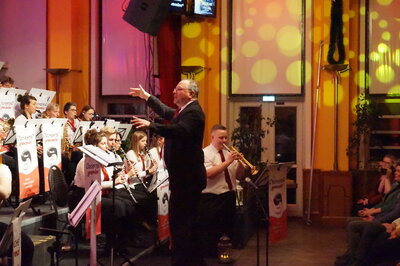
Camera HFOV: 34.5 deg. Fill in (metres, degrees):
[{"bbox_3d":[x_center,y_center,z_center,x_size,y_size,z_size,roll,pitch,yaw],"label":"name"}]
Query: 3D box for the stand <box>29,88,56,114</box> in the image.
[{"bbox_3d":[-2.142,0.012,8.700,0.450,1.200,0.500,1,1,45],"label":"stand"}]

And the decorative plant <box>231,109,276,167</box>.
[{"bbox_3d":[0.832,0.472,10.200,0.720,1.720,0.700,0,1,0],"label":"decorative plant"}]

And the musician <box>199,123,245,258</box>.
[{"bbox_3d":[0.236,0.771,6.750,0.470,1.720,0.550,1,1,44],"label":"musician"}]

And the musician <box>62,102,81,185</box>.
[{"bbox_3d":[-1.531,0.267,8.250,0.800,1.320,0.520,1,1,38],"label":"musician"}]

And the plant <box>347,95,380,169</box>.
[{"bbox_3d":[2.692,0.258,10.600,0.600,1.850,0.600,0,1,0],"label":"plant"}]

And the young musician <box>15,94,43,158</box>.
[{"bbox_3d":[-1.820,0.236,7.300,0.800,1.330,0.500,1,1,24],"label":"young musician"}]

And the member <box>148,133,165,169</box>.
[{"bbox_3d":[-0.497,0.661,8.100,0.800,1.280,0.480,1,1,38],"label":"member"}]

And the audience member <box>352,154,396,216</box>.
[{"bbox_3d":[2.411,0.932,8.600,0.850,1.290,0.520,0,1,-3],"label":"audience member"}]

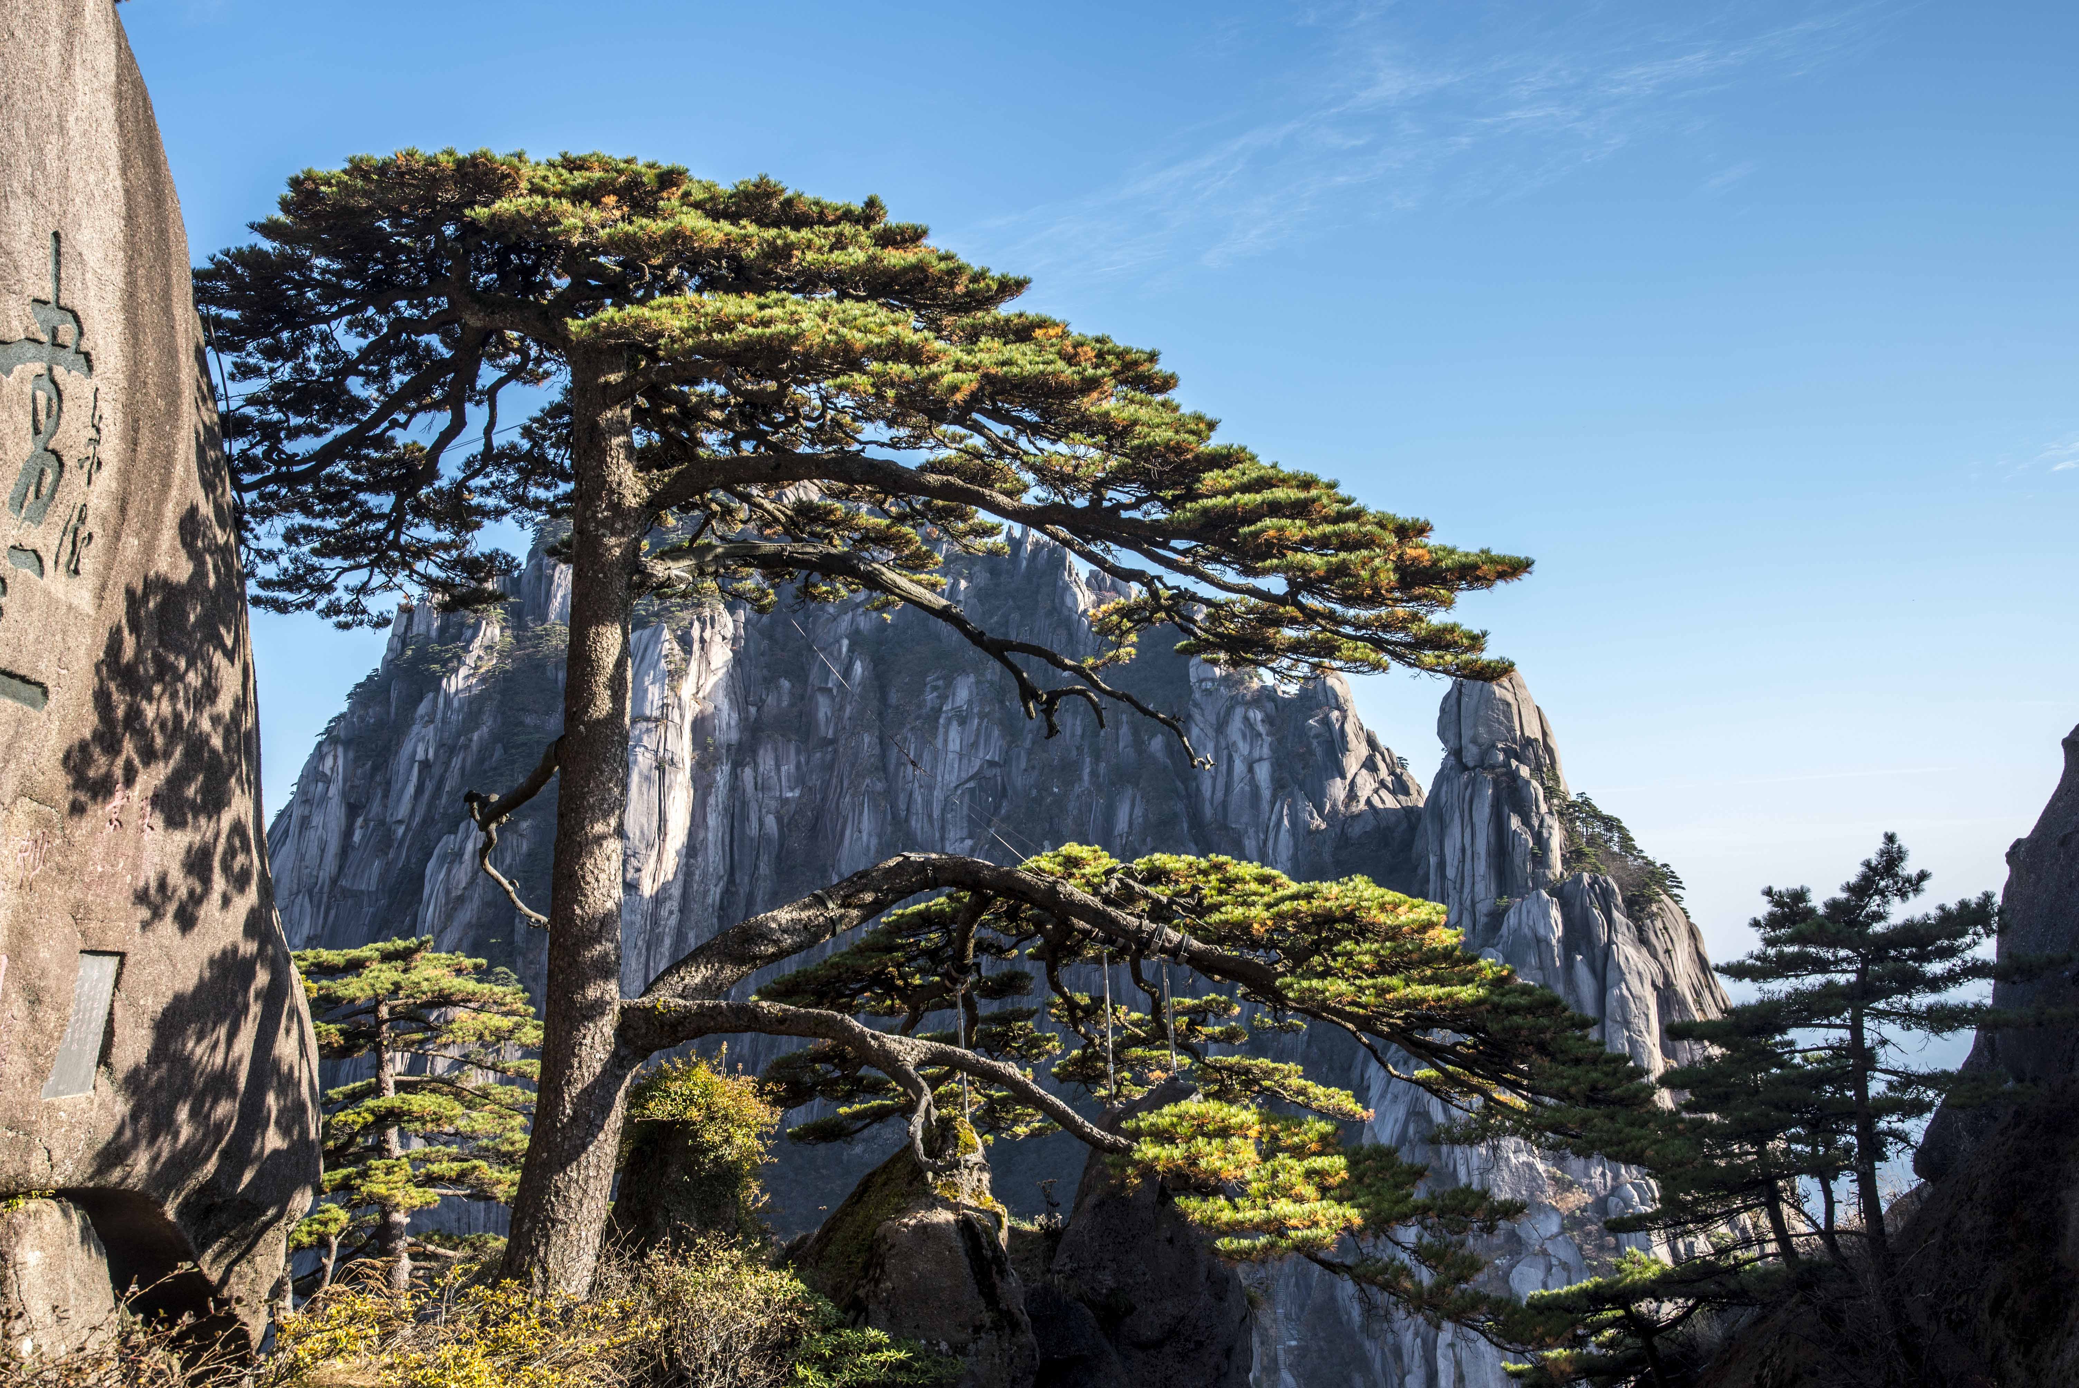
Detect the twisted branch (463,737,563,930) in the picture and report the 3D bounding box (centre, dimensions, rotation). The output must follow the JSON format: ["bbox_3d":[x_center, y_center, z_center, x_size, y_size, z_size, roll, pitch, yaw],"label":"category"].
[{"bbox_3d":[-4.327,1.138,15.150,0.810,1.550,0.450,0,-6,0],"label":"twisted branch"}]

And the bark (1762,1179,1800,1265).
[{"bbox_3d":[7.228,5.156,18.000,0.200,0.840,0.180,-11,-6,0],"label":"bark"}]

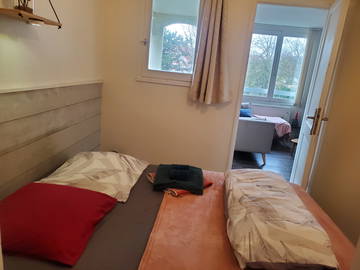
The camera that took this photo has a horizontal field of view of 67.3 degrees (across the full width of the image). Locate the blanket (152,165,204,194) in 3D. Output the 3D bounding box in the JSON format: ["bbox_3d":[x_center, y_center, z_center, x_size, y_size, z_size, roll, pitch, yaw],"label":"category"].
[{"bbox_3d":[-0.003,0.309,1.910,0.330,0.068,0.330,7,13,4],"label":"blanket"}]

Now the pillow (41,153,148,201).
[{"bbox_3d":[-0.581,0.224,1.870,0.610,0.140,0.650,7,13,4],"label":"pillow"}]

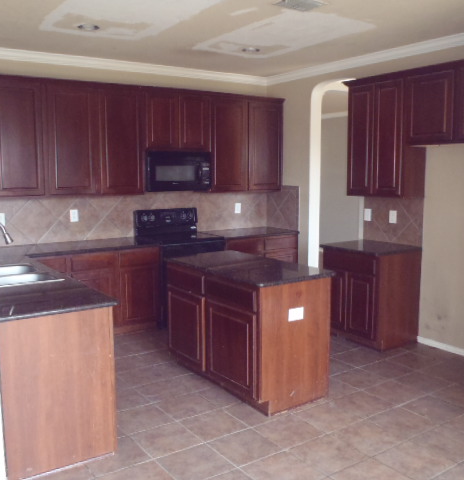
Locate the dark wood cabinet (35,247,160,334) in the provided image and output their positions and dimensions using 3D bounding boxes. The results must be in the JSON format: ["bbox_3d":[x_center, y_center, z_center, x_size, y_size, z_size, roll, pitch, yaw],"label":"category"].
[{"bbox_3d":[-1.438,0.527,5.201,1.286,0.890,0.624,-5,9,-34],"label":"dark wood cabinet"}]

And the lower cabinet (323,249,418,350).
[{"bbox_3d":[1.336,0.522,5.032,0.607,0.900,0.699,-5,9,-34],"label":"lower cabinet"}]

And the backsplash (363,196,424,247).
[{"bbox_3d":[1.579,-0.198,5.122,0.025,0.476,0.719,-5,9,-34],"label":"backsplash"}]

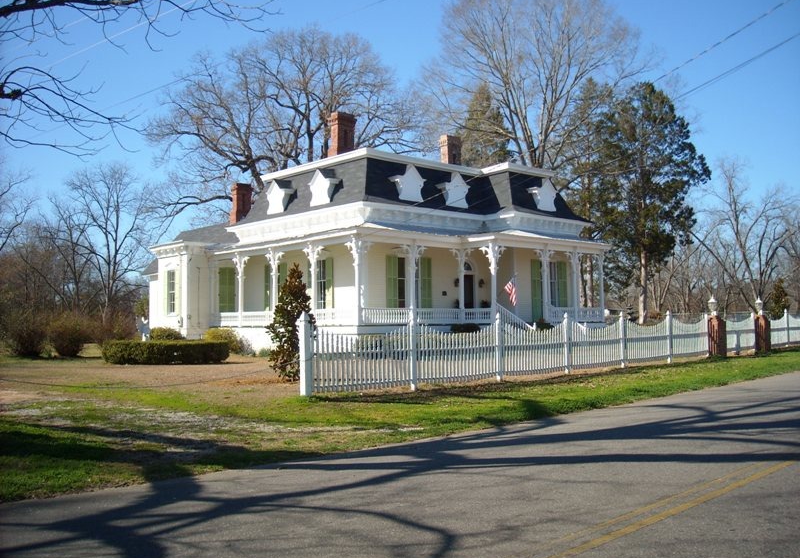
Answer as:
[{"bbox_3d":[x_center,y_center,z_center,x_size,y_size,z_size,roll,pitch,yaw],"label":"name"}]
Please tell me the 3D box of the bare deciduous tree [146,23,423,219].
[{"bbox_3d":[-7.996,-6.611,56.000,19.000,22.000,18.000,0,-4,0],"label":"bare deciduous tree"}]

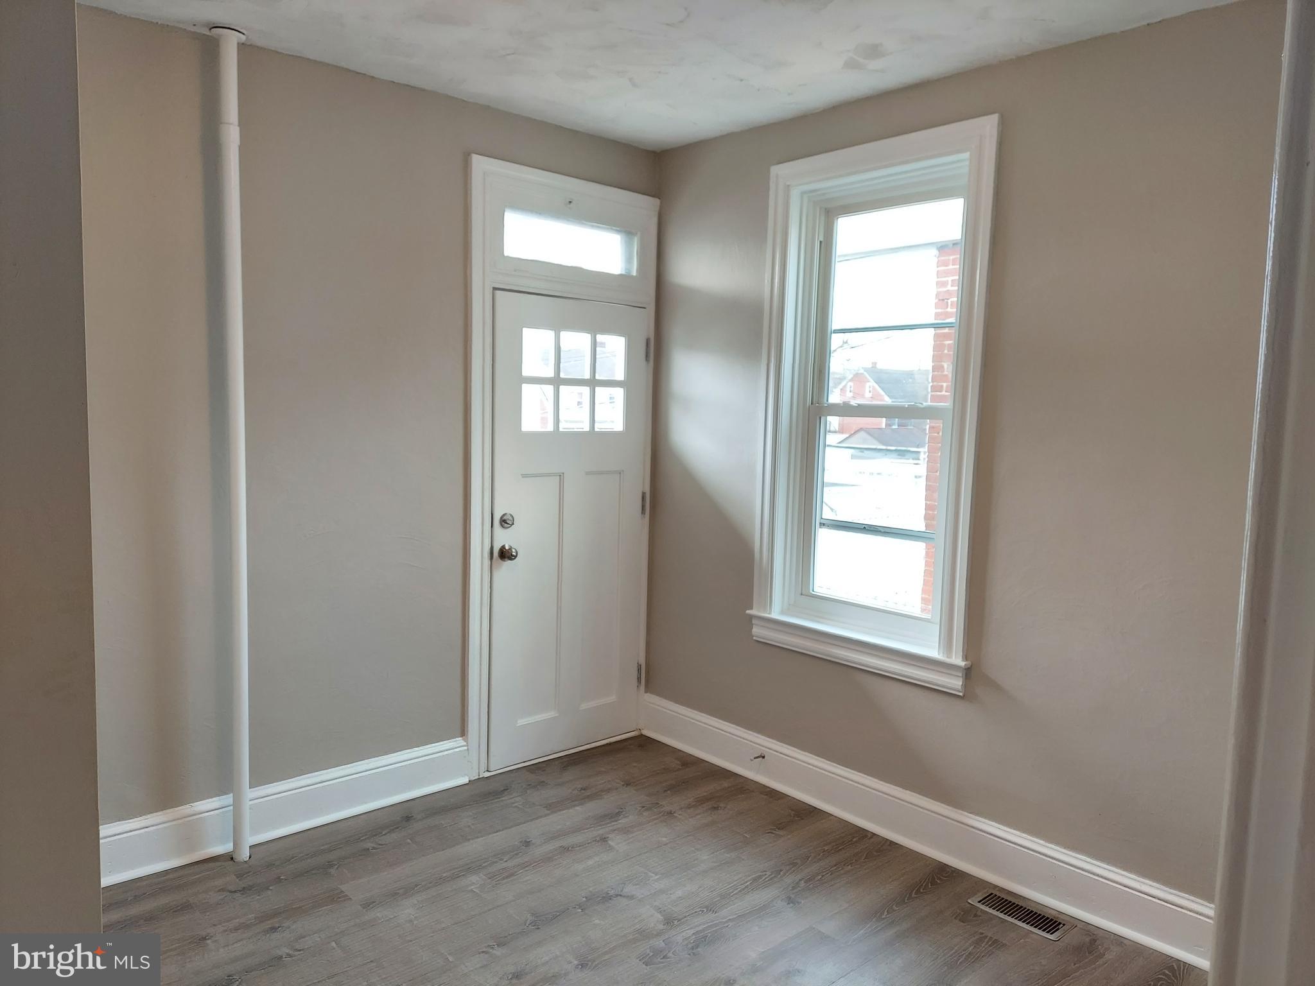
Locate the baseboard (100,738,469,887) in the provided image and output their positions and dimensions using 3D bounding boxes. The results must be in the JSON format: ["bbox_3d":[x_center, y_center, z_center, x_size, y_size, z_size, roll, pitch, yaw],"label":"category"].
[{"bbox_3d":[-1.292,1.140,3.370,1.335,0.195,0.040,-3,7,-42],"label":"baseboard"}]

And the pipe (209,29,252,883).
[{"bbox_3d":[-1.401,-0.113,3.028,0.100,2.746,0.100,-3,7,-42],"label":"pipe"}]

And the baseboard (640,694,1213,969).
[{"bbox_3d":[0.764,1.181,3.545,0.040,0.195,2.488,-3,7,-42],"label":"baseboard"}]

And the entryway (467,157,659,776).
[{"bbox_3d":[-0.423,-0.081,4.062,0.998,2.547,0.120,-3,7,-42],"label":"entryway"}]

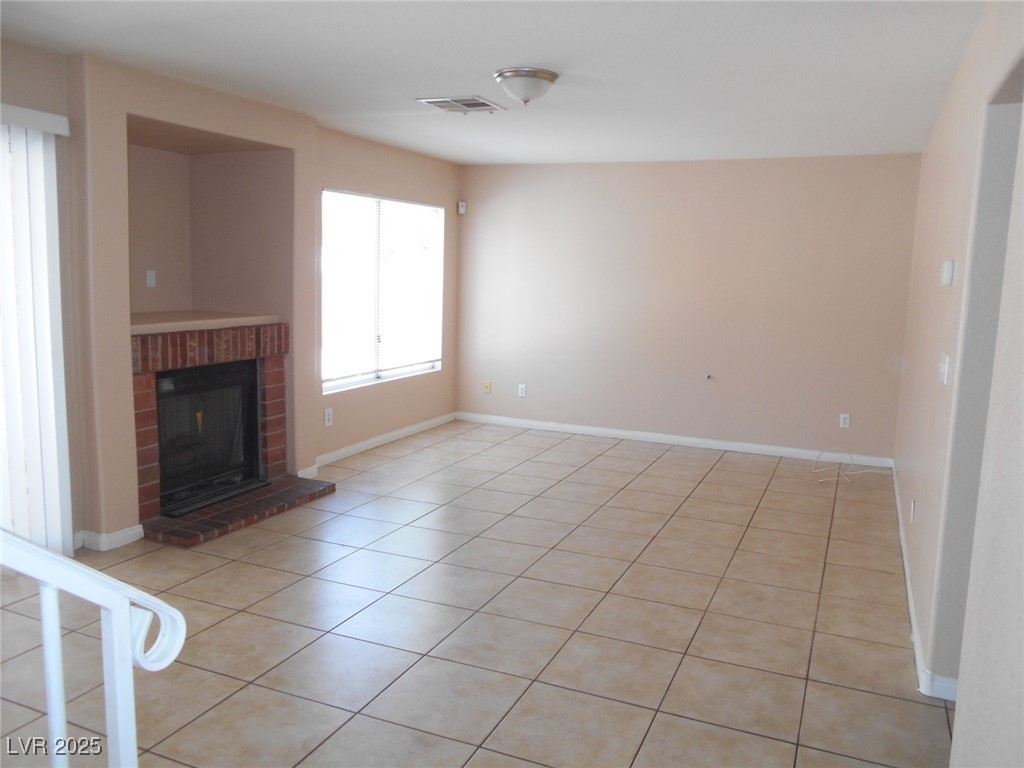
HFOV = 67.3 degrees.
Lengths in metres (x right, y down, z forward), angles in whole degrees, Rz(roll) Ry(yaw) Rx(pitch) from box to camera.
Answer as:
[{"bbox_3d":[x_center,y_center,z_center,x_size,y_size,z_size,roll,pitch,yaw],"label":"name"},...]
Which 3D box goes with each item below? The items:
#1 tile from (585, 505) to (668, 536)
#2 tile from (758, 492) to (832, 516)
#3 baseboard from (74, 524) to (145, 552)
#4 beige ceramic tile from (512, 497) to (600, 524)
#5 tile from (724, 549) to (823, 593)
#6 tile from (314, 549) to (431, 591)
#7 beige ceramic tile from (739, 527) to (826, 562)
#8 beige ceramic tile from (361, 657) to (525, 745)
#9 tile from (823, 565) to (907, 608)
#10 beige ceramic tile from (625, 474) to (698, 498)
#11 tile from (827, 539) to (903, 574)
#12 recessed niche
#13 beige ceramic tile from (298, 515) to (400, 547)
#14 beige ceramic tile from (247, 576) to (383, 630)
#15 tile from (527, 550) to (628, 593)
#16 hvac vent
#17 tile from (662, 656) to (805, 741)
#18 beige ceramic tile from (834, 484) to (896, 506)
[{"bbox_3d":[0.704,0.836,4.707,0.449,0.010,0.442,5,9,24],"label":"tile"},{"bbox_3d":[1.943,0.812,5.233,0.450,0.012,0.450,4,8,23],"label":"tile"},{"bbox_3d":[-2.154,0.818,4.110,0.160,0.090,0.330,4,8,24],"label":"baseboard"},{"bbox_3d":[0.287,0.813,4.940,0.450,0.012,0.450,4,8,23],"label":"beige ceramic tile"},{"bbox_3d":[1.347,0.957,3.926,0.450,0.012,0.450,4,8,24],"label":"tile"},{"bbox_3d":[-0.681,0.924,3.829,0.450,0.010,0.450,5,8,24],"label":"tile"},{"bbox_3d":[1.532,0.905,4.334,0.450,0.010,0.450,5,8,24],"label":"beige ceramic tile"},{"bbox_3d":[-0.220,1.074,2.625,0.445,0.010,0.445,4,8,24],"label":"beige ceramic tile"},{"bbox_3d":[1.725,0.984,3.762,0.372,0.010,0.442,5,9,24],"label":"tile"},{"bbox_3d":[1.095,0.747,5.616,0.450,0.012,0.450,4,8,23],"label":"beige ceramic tile"},{"bbox_3d":[1.908,0.924,4.133,0.373,0.010,0.445,4,8,24],"label":"tile"},{"bbox_3d":[-2.153,-0.949,4.767,0.920,1.080,1.360,5,8,23],"label":"recessed niche"},{"bbox_3d":[-0.910,0.842,4.455,0.449,0.010,0.442,5,9,24],"label":"beige ceramic tile"},{"bbox_3d":[-0.859,0.964,3.394,0.445,0.010,0.445,4,8,24],"label":"beige ceramic tile"},{"bbox_3d":[0.335,0.943,3.885,0.450,0.012,0.450,4,8,24],"label":"tile"},{"bbox_3d":[-0.307,-1.711,4.702,0.400,0.030,0.380,4,8,23],"label":"hvac vent"},{"bbox_3d":[0.790,1.111,2.718,0.449,0.010,0.442,5,9,24],"label":"tile"},{"bbox_3d":[2.457,0.779,5.357,0.373,0.010,0.445,4,8,24],"label":"beige ceramic tile"}]

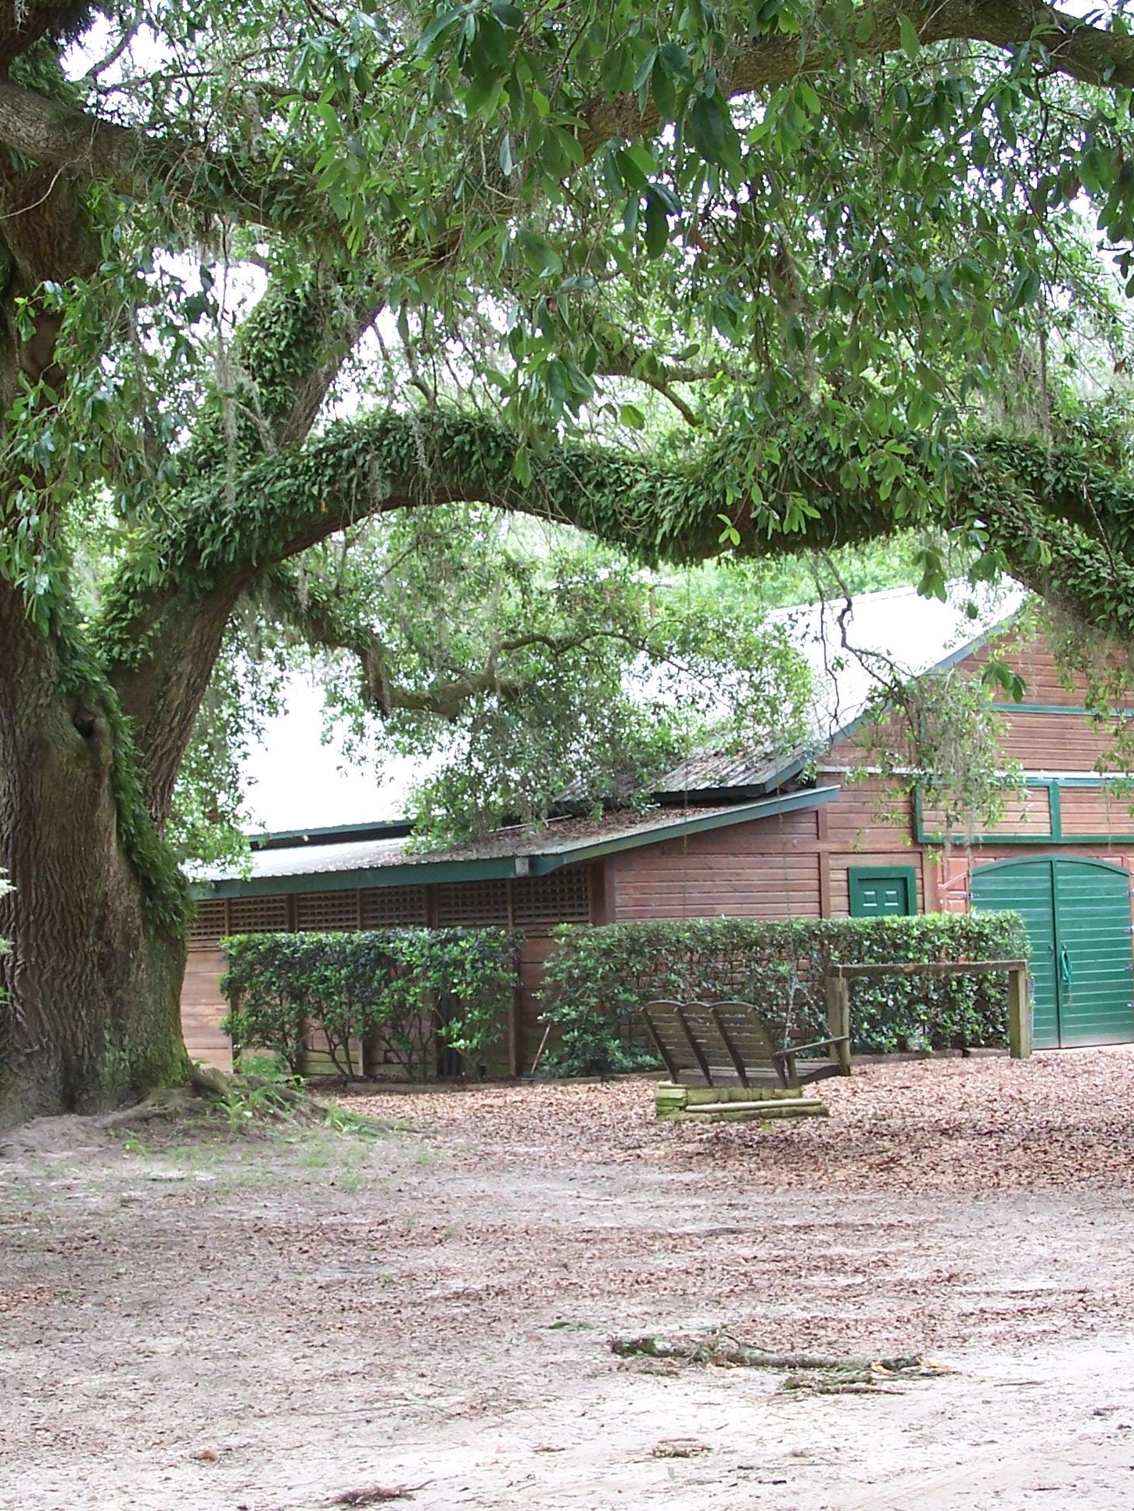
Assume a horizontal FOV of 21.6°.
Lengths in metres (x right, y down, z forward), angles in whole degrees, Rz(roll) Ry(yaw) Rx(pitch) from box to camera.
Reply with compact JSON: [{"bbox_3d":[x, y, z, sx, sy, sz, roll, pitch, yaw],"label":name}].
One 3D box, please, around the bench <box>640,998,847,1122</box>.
[{"bbox_3d":[1.271,2.186,21.300,0.830,0.800,1.480,1,-5,-32],"label":"bench"}]

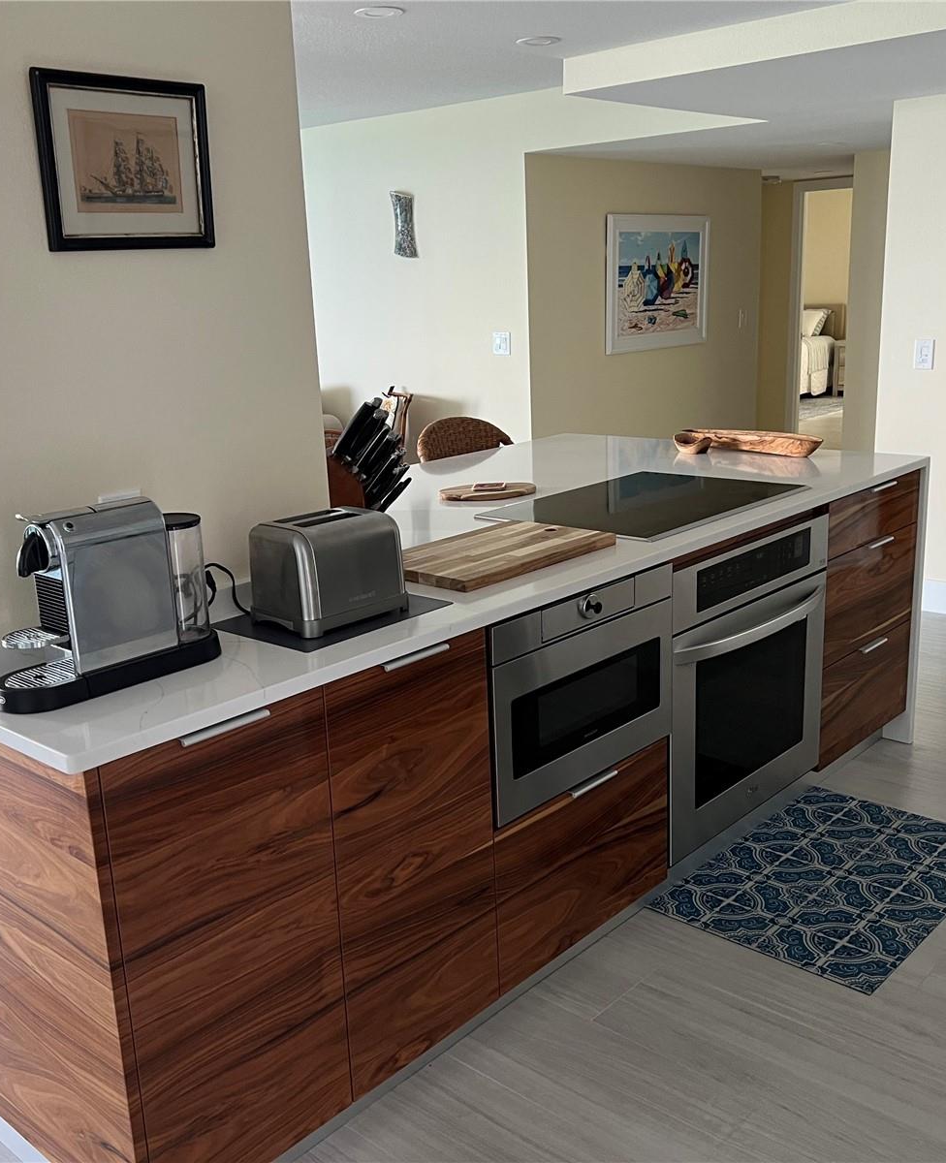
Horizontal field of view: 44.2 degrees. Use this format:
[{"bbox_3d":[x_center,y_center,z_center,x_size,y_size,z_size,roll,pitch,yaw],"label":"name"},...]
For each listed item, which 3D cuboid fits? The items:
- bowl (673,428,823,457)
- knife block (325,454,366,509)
[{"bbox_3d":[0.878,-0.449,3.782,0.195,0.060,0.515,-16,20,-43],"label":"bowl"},{"bbox_3d":[-0.243,-0.183,2.573,0.190,0.235,0.130,10,19,41],"label":"knife block"}]

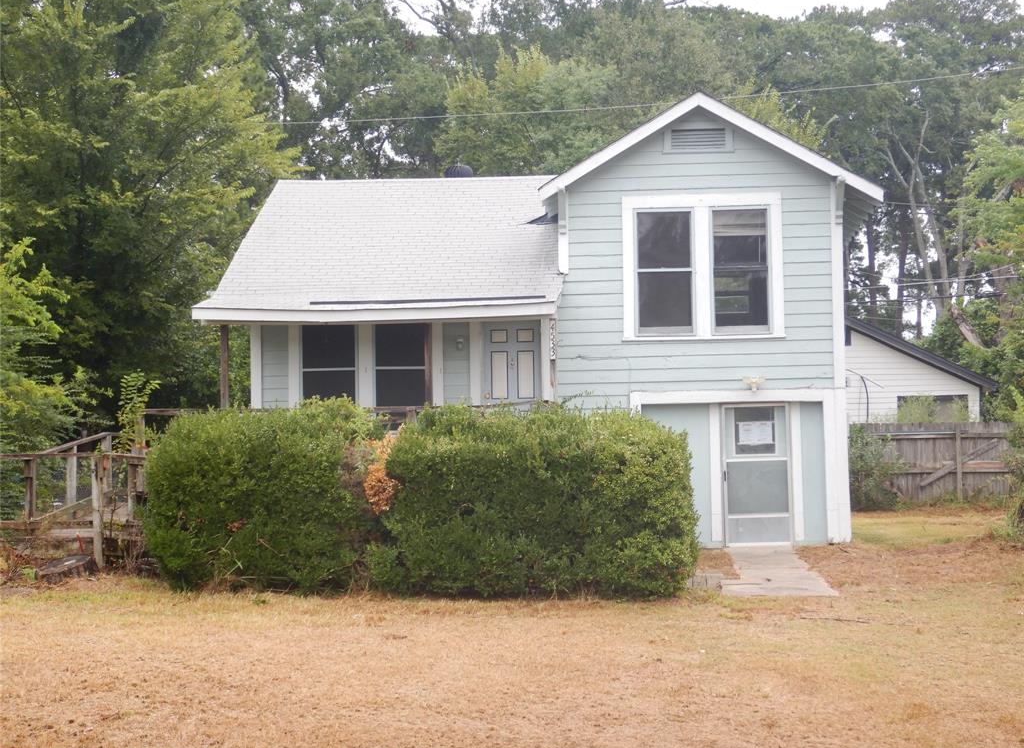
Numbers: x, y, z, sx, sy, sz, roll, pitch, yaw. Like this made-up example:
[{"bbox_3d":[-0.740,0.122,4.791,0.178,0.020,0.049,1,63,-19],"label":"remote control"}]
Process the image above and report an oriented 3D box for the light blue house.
[{"bbox_3d":[0.769,-0.519,30.064,9.757,6.396,9.400,-1,-2,6],"label":"light blue house"}]

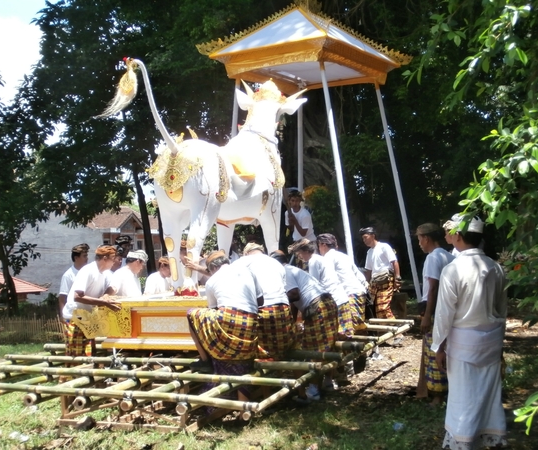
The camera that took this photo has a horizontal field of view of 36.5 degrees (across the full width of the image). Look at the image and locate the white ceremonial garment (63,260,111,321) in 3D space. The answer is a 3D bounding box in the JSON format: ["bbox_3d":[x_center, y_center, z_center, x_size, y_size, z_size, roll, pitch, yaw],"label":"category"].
[{"bbox_3d":[-1.927,0.695,8.650,0.460,0.630,0.480,0,-2,12],"label":"white ceremonial garment"}]

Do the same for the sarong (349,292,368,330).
[{"bbox_3d":[1.063,1.051,9.900,0.380,0.500,0.400,-1,-2,40],"label":"sarong"}]

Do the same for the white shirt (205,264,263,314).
[{"bbox_3d":[-0.315,0.590,7.450,0.500,0.520,0.300,0,-36,-27],"label":"white shirt"}]

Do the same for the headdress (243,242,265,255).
[{"bbox_3d":[-0.145,0.240,8.150,0.200,0.130,0.220,1,-22,-27],"label":"headdress"}]

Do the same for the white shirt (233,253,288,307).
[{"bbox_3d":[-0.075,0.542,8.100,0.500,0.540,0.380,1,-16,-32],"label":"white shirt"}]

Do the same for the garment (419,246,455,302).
[{"bbox_3d":[1.588,0.465,7.500,0.290,0.560,0.440,-1,-2,42],"label":"garment"}]

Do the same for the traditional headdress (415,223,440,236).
[{"bbox_3d":[1.468,0.041,7.500,0.230,0.130,0.190,0,-2,15],"label":"traditional headdress"}]

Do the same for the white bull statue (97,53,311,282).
[{"bbox_3d":[-0.639,-0.564,8.750,0.950,2.500,3.100,0,-1,22],"label":"white bull statue"}]

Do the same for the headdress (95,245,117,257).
[{"bbox_3d":[-1.725,0.271,8.650,0.220,0.130,0.190,11,-4,-15],"label":"headdress"}]

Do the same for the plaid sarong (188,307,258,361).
[{"bbox_3d":[-0.410,0.970,7.350,0.500,0.520,0.420,-1,-2,41],"label":"plaid sarong"}]

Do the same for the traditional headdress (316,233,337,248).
[{"bbox_3d":[0.678,0.183,9.600,0.230,0.160,0.200,-13,-9,34],"label":"traditional headdress"}]

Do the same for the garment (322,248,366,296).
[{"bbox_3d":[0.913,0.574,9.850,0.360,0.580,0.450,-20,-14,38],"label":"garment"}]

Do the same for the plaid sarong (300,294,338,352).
[{"bbox_3d":[0.513,1.032,8.450,0.360,0.660,0.360,-6,-4,32],"label":"plaid sarong"}]

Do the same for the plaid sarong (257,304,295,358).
[{"bbox_3d":[0.044,1.023,7.900,0.440,0.560,0.420,1,-2,-30],"label":"plaid sarong"}]

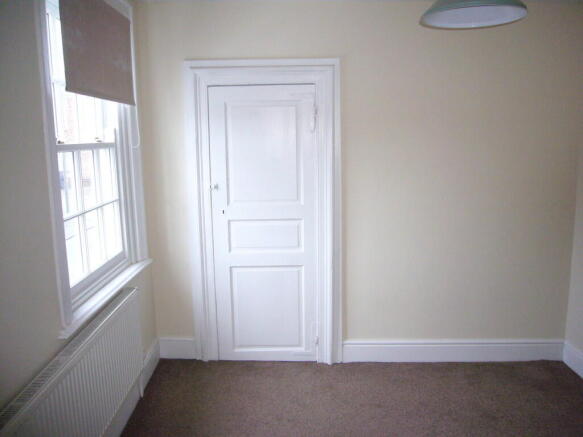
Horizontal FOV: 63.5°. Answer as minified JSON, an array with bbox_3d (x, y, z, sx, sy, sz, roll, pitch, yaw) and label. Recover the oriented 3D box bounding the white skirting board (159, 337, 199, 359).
[{"bbox_3d":[-0.809,0.934,3.411,0.285,0.166,0.027,-1,7,3],"label":"white skirting board"}]

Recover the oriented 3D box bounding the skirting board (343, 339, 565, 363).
[{"bbox_3d":[1.121,0.922,3.308,1.514,0.171,0.027,-1,7,3],"label":"skirting board"}]

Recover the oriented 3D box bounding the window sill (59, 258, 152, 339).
[{"bbox_3d":[-0.921,0.343,2.421,0.090,0.040,1.384,-1,7,-3],"label":"window sill"}]

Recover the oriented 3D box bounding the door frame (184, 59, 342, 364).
[{"bbox_3d":[-0.175,-0.007,3.240,1.040,2.090,0.100,-1,7,3],"label":"door frame"}]

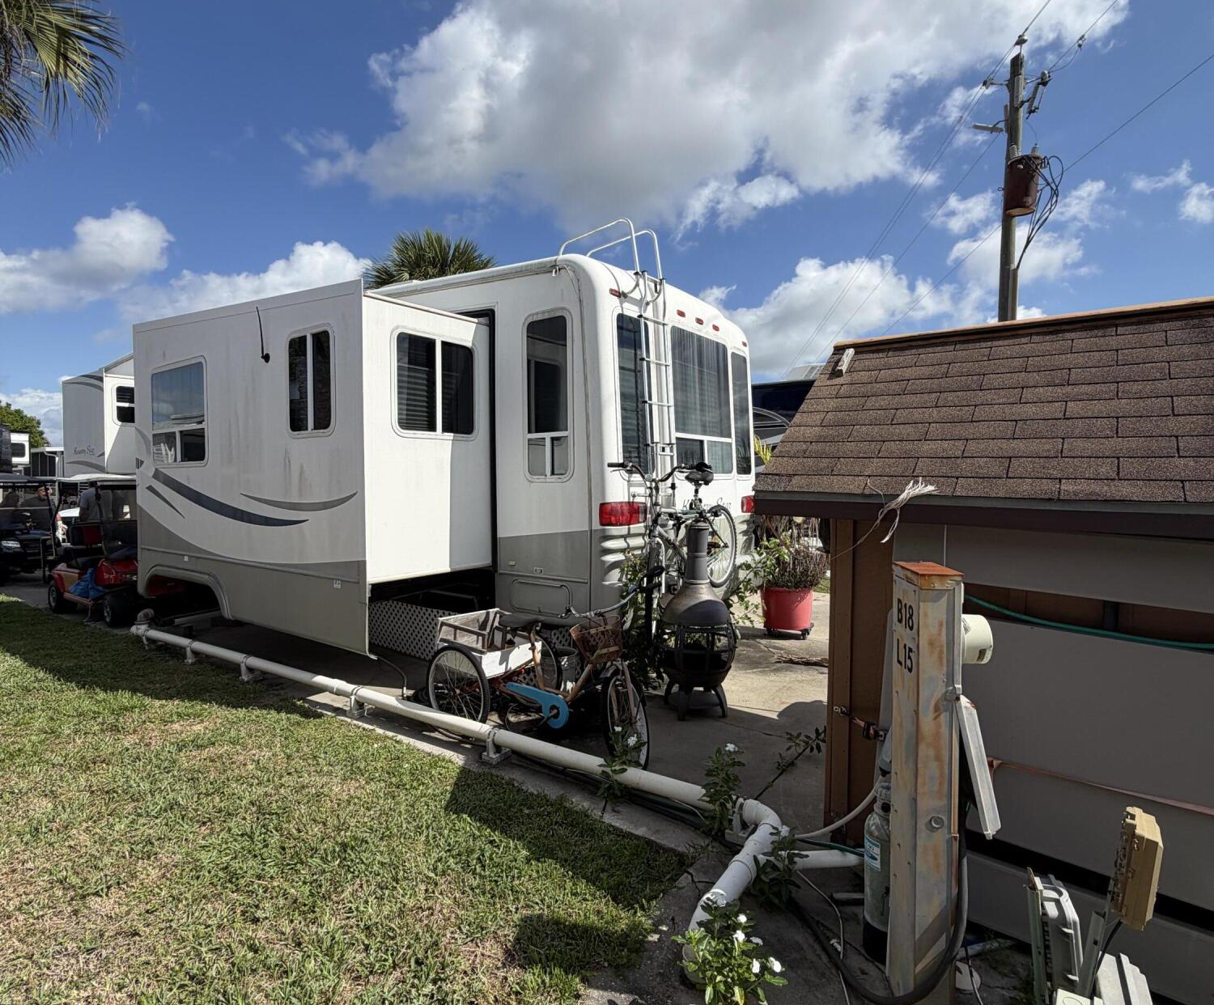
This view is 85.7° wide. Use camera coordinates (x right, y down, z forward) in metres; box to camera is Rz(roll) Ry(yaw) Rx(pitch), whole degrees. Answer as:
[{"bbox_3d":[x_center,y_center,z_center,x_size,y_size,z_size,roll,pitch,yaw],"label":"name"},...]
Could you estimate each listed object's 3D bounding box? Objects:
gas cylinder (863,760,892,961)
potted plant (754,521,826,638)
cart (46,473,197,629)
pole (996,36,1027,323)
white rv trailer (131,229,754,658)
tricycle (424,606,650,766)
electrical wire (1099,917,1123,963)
[{"bbox_3d":[1.037,1.300,2.386,0.180,0.680,0.180,2,3,24],"label":"gas cylinder"},{"bbox_3d":[2.000,0.815,7.156,0.740,1.180,0.740,1,3,16],"label":"potted plant"},{"bbox_3d":[-6.066,0.481,8.415,2.400,1.800,1.200,3,4,34],"label":"cart"},{"bbox_3d":[6.160,-2.865,10.101,0.260,8.318,0.260,2,3,31],"label":"pole"},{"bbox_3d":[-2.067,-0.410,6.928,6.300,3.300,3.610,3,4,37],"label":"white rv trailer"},{"bbox_3d":[-0.267,1.054,4.155,1.750,0.960,0.770,3,4,35],"label":"tricycle"},{"bbox_3d":[1.079,0.936,1.400,0.050,0.090,0.040,1,3,0],"label":"electrical wire"}]

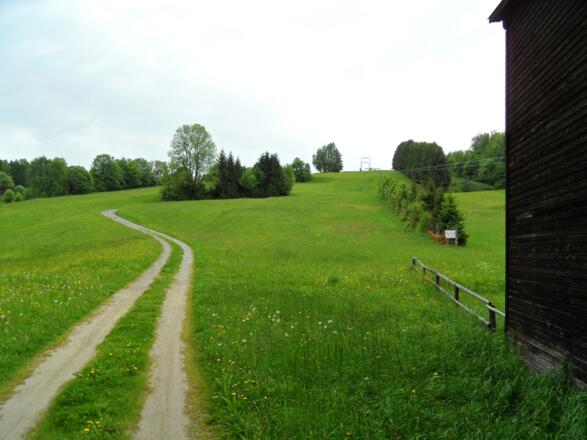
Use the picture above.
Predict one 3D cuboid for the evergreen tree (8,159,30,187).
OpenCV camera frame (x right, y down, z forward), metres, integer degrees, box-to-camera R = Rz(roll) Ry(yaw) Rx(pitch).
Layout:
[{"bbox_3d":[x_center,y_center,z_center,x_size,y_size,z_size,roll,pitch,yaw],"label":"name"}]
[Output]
[{"bbox_3d":[-70.710,-12.000,105.000,5.600,7.700,5.400,1,-3,0],"label":"evergreen tree"}]

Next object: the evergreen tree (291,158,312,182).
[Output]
[{"bbox_3d":[2.120,-13.140,108.000,5.800,6.500,5.600,1,-3,0],"label":"evergreen tree"}]

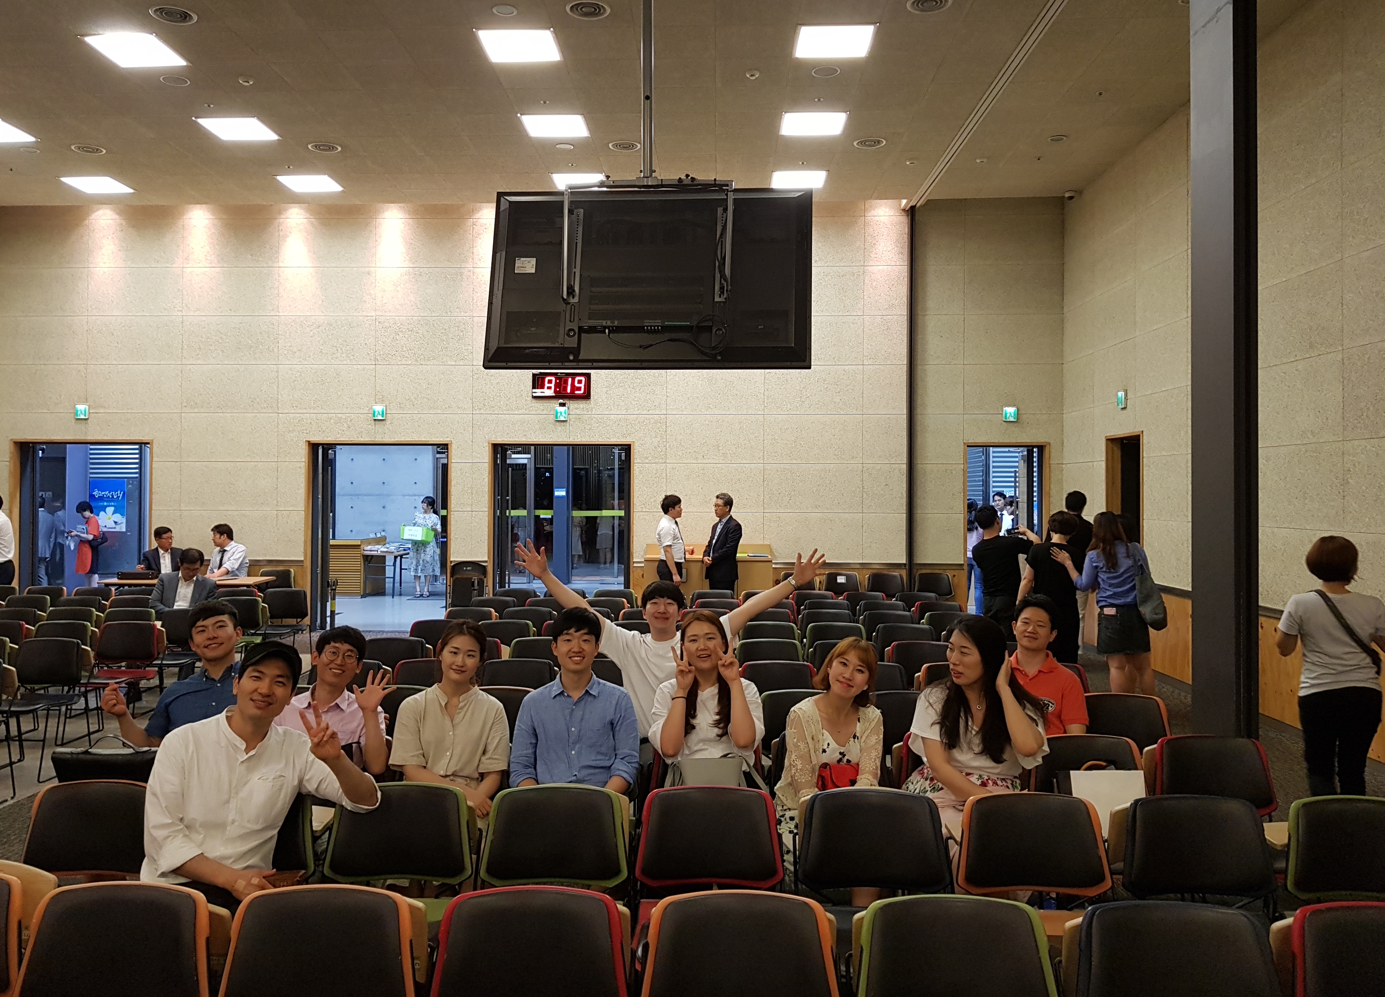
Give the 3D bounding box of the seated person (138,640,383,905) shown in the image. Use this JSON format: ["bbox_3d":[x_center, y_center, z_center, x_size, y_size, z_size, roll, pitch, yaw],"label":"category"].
[{"bbox_3d":[-1.228,1.061,2.970,0.670,1.270,0.720,0,0,-14],"label":"seated person"}]

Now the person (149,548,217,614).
[{"bbox_3d":[-4.233,1.041,8.650,0.540,1.210,0.700,0,0,-5],"label":"person"}]

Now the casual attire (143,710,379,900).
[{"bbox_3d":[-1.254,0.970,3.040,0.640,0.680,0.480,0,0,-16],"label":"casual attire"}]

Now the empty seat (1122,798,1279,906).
[{"bbox_3d":[1.500,1.285,2.935,0.480,0.790,0.570,0,0,2],"label":"empty seat"}]

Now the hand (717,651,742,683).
[{"bbox_3d":[0.129,0.575,3.650,0.090,0.150,0.070,-6,0,0],"label":"hand"}]

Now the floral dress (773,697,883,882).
[{"bbox_3d":[0.489,1.039,3.730,0.420,0.640,0.520,0,0,6],"label":"floral dress"}]

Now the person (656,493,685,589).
[{"bbox_3d":[-0.237,0.803,11.100,0.300,1.680,0.460,0,0,18],"label":"person"}]

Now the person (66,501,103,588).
[{"bbox_3d":[-9.095,0.860,15.600,0.550,1.600,0.450,0,0,-28],"label":"person"}]

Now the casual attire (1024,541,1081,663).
[{"bbox_3d":[2.660,0.830,7.700,0.430,1.000,0.280,0,0,9],"label":"casual attire"}]

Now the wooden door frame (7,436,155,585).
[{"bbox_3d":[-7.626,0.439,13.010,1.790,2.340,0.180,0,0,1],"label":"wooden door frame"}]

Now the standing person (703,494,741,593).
[{"bbox_3d":[0.317,0.797,11.100,0.310,1.700,0.470,0,0,-37],"label":"standing person"}]

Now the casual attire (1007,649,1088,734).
[{"bbox_3d":[1.527,0.913,4.580,0.460,0.500,0.290,0,0,12],"label":"casual attire"}]

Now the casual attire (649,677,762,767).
[{"bbox_3d":[0.050,0.875,3.730,0.420,0.480,0.320,0,0,0],"label":"casual attire"}]

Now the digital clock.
[{"bbox_3d":[-1.610,-1.383,12.780,0.715,0.320,0.080,0,0,2],"label":"digital clock"}]

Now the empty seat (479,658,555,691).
[{"bbox_3d":[-0.902,1.292,5.470,0.490,0.790,0.540,0,0,2],"label":"empty seat"}]

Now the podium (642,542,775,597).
[{"bbox_3d":[0.199,1.103,12.330,1.490,1.090,0.550,0,0,1],"label":"podium"}]

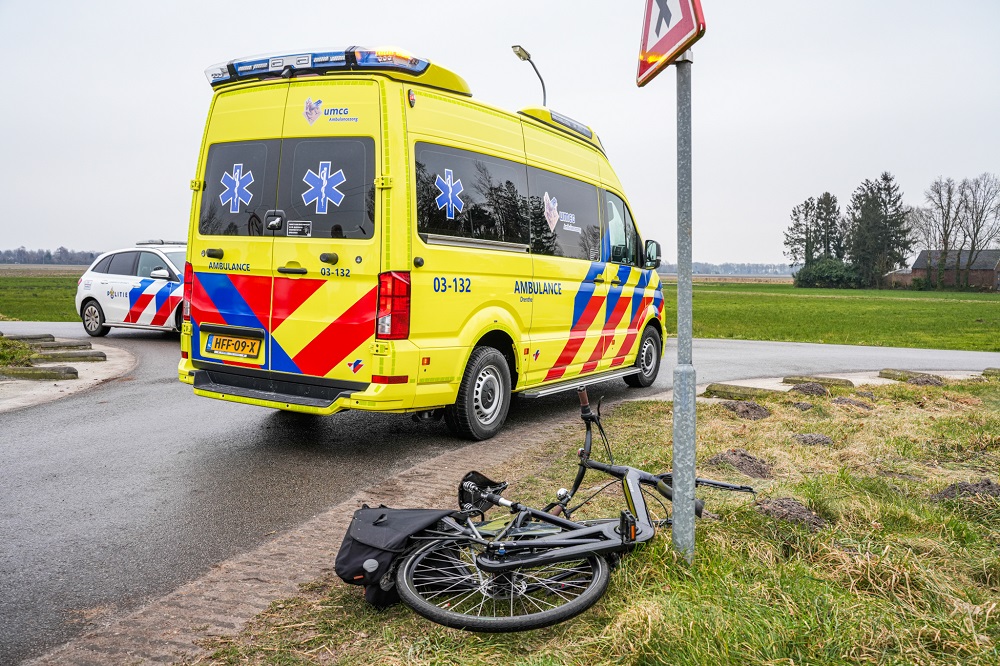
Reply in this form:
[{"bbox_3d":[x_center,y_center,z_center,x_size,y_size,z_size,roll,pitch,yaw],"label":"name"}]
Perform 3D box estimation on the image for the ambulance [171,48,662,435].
[{"bbox_3d":[-0.102,-0.716,8.041,2.150,2.740,6.040,5,5,29],"label":"ambulance"}]

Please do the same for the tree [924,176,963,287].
[{"bbox_3d":[52.176,-11.882,98.000,4.600,13.200,4.600,4,5,27],"label":"tree"}]

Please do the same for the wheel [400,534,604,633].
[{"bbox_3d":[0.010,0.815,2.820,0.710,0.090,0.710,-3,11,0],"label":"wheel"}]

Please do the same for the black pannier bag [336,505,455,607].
[{"bbox_3d":[-0.370,0.830,3.060,0.400,0.300,0.380,5,6,38],"label":"black pannier bag"}]

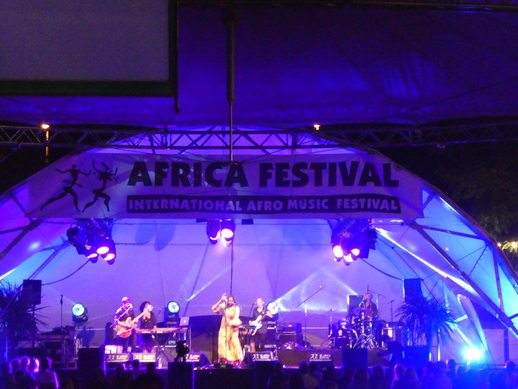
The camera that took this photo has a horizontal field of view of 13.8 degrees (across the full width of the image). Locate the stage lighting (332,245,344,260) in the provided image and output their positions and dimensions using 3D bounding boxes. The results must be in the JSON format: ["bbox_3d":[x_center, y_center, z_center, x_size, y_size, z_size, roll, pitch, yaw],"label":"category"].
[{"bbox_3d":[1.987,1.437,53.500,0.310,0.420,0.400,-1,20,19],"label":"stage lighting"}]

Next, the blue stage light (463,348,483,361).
[{"bbox_3d":[5.285,3.961,53.000,0.460,0.310,0.300,0,-2,6],"label":"blue stage light"}]

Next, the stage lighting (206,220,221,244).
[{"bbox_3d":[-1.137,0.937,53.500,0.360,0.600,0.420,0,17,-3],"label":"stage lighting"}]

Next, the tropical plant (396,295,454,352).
[{"bbox_3d":[4.083,3.212,52.500,1.420,1.500,1.380,0,-2,0],"label":"tropical plant"}]

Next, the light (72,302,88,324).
[{"bbox_3d":[-4.711,3.140,56.500,0.420,0.580,0.420,-1,-3,19],"label":"light"}]

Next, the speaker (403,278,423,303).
[{"bbox_3d":[3.788,2.384,53.000,0.440,0.620,0.420,0,-2,12],"label":"speaker"}]

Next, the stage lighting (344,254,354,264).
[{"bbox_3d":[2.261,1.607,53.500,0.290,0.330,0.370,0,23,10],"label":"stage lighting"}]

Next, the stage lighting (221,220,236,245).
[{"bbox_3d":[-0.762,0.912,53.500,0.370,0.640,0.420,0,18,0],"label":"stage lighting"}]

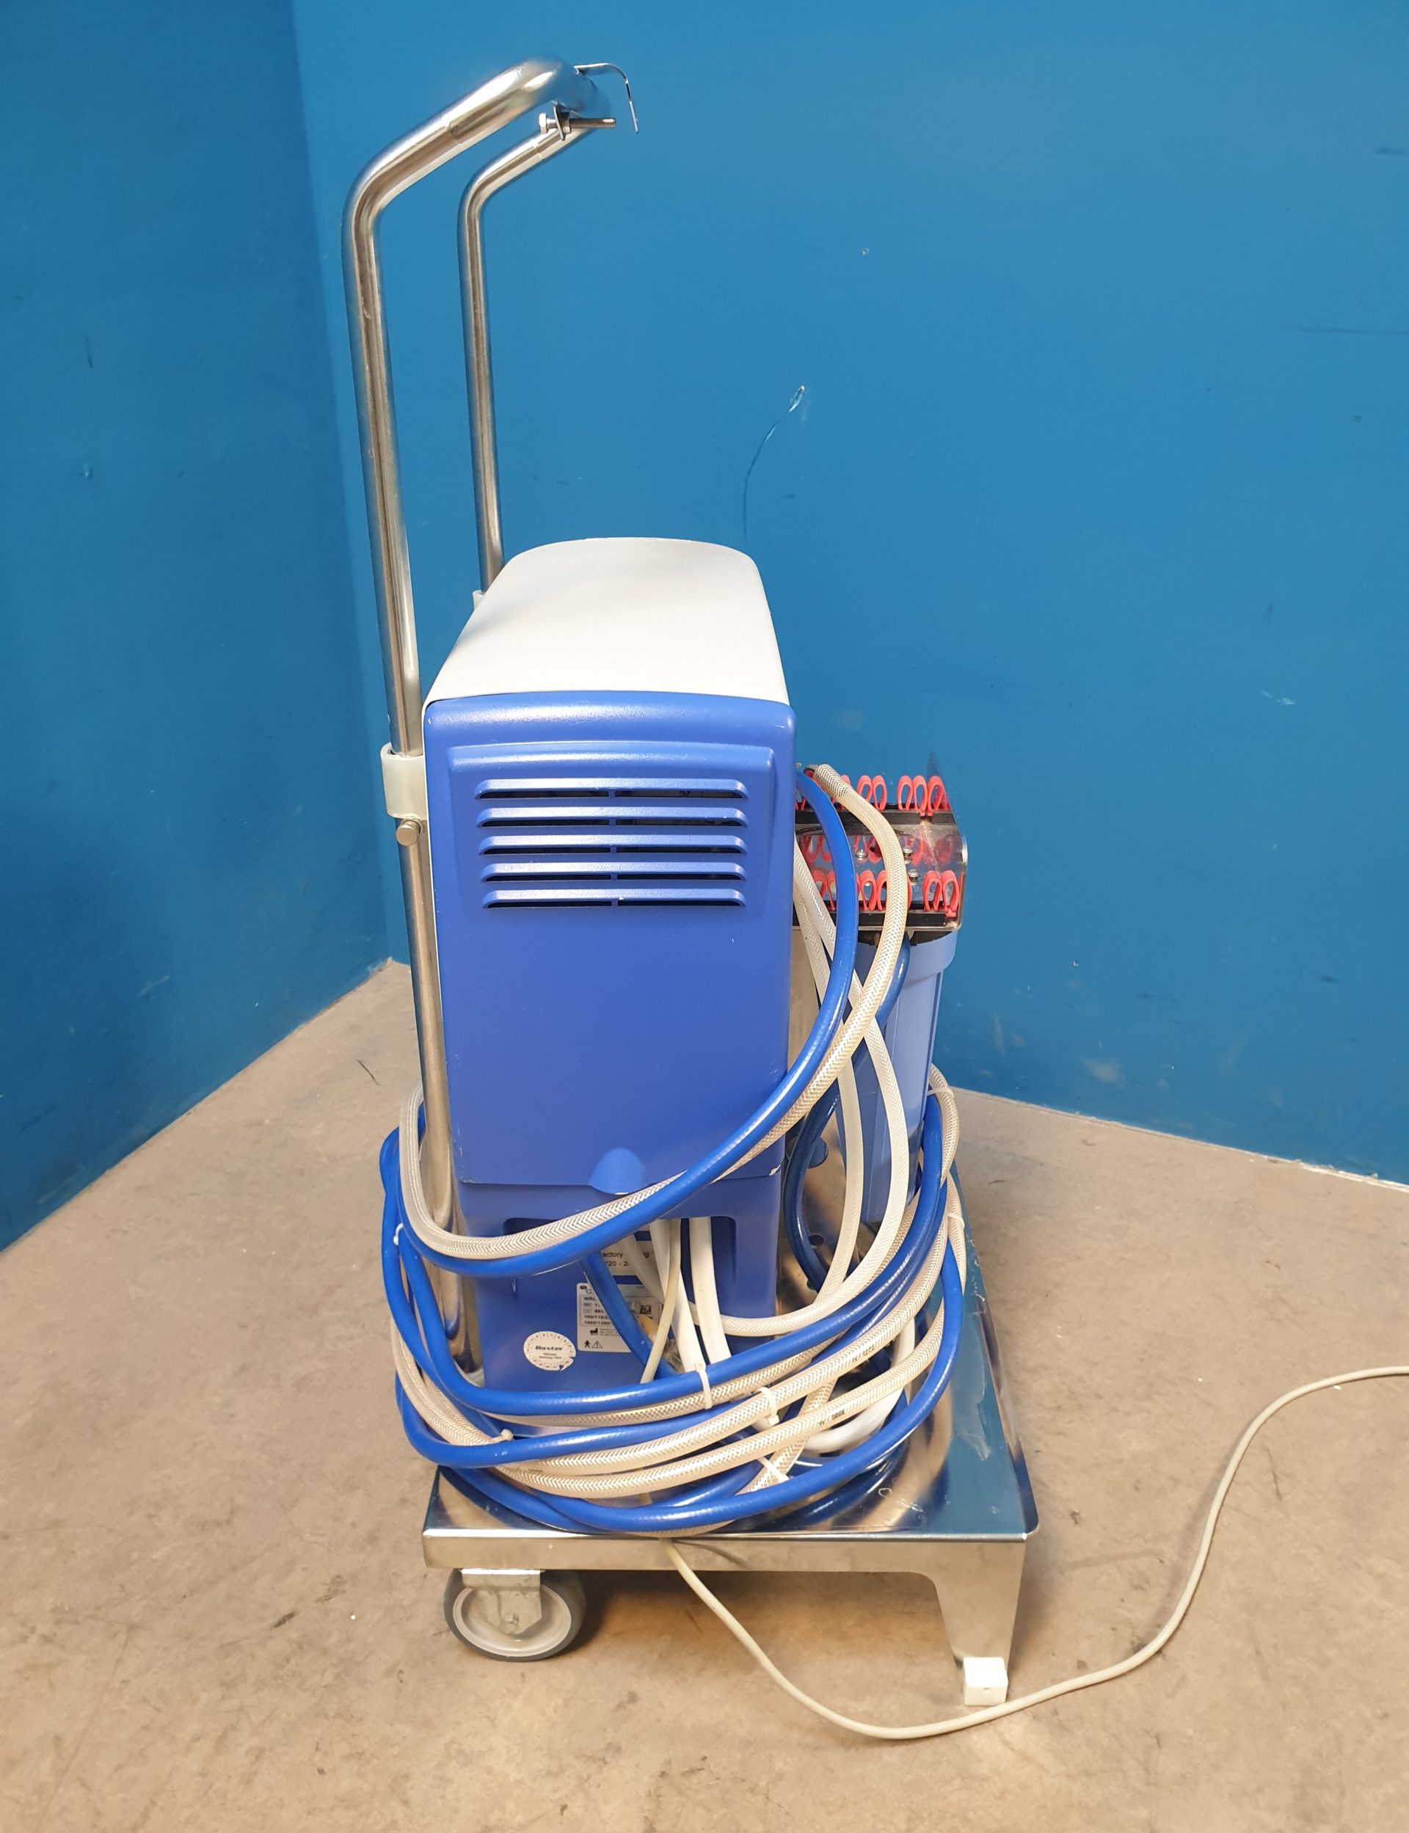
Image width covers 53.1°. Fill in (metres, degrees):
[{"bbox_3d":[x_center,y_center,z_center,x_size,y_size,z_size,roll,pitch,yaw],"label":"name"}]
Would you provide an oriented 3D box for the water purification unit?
[{"bbox_3d":[0.016,-0.029,1.286,0.526,1.269,0.702,1,26,0],"label":"water purification unit"}]

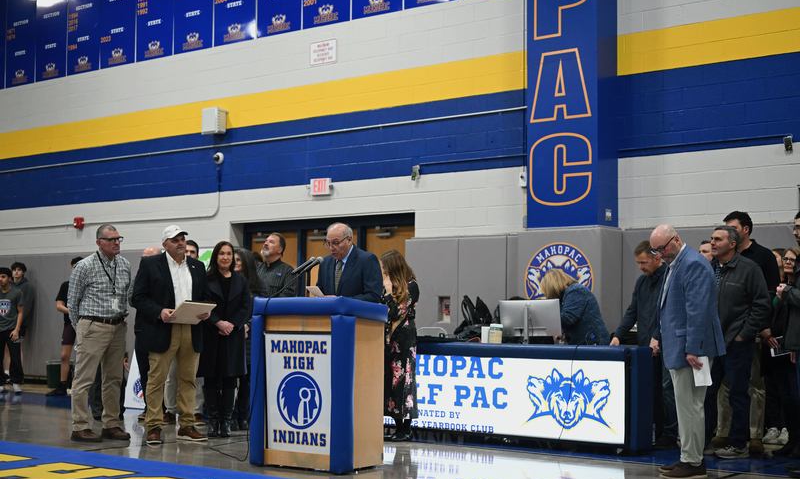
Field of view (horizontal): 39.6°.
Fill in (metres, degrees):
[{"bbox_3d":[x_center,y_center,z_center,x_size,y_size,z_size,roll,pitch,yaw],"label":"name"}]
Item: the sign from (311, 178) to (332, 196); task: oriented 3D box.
[{"bbox_3d":[-0.937,-0.626,13.250,0.300,0.190,0.055,-2,-4,37],"label":"sign"}]

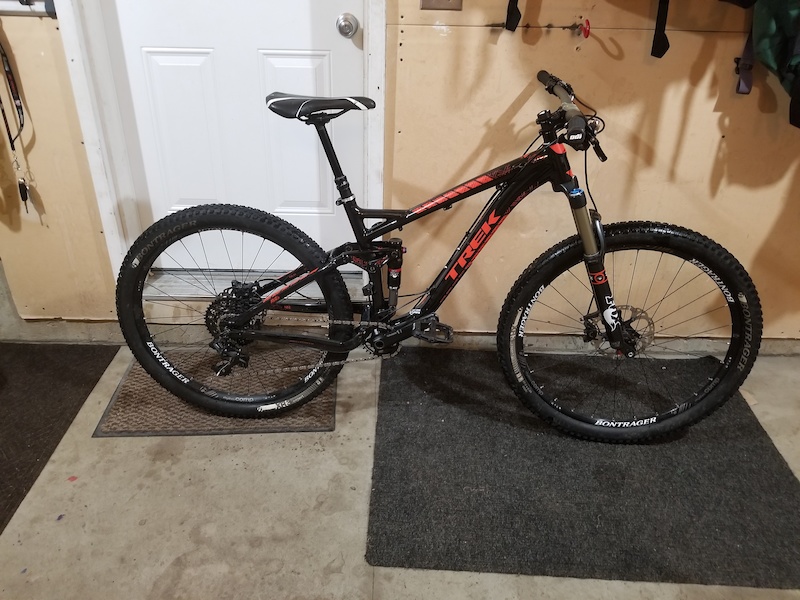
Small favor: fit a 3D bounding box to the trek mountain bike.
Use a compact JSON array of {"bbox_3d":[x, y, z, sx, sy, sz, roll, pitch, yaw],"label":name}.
[{"bbox_3d":[0.086,-0.059,1.684,1.845,1.030,0.760,3,26,3],"label":"trek mountain bike"}]

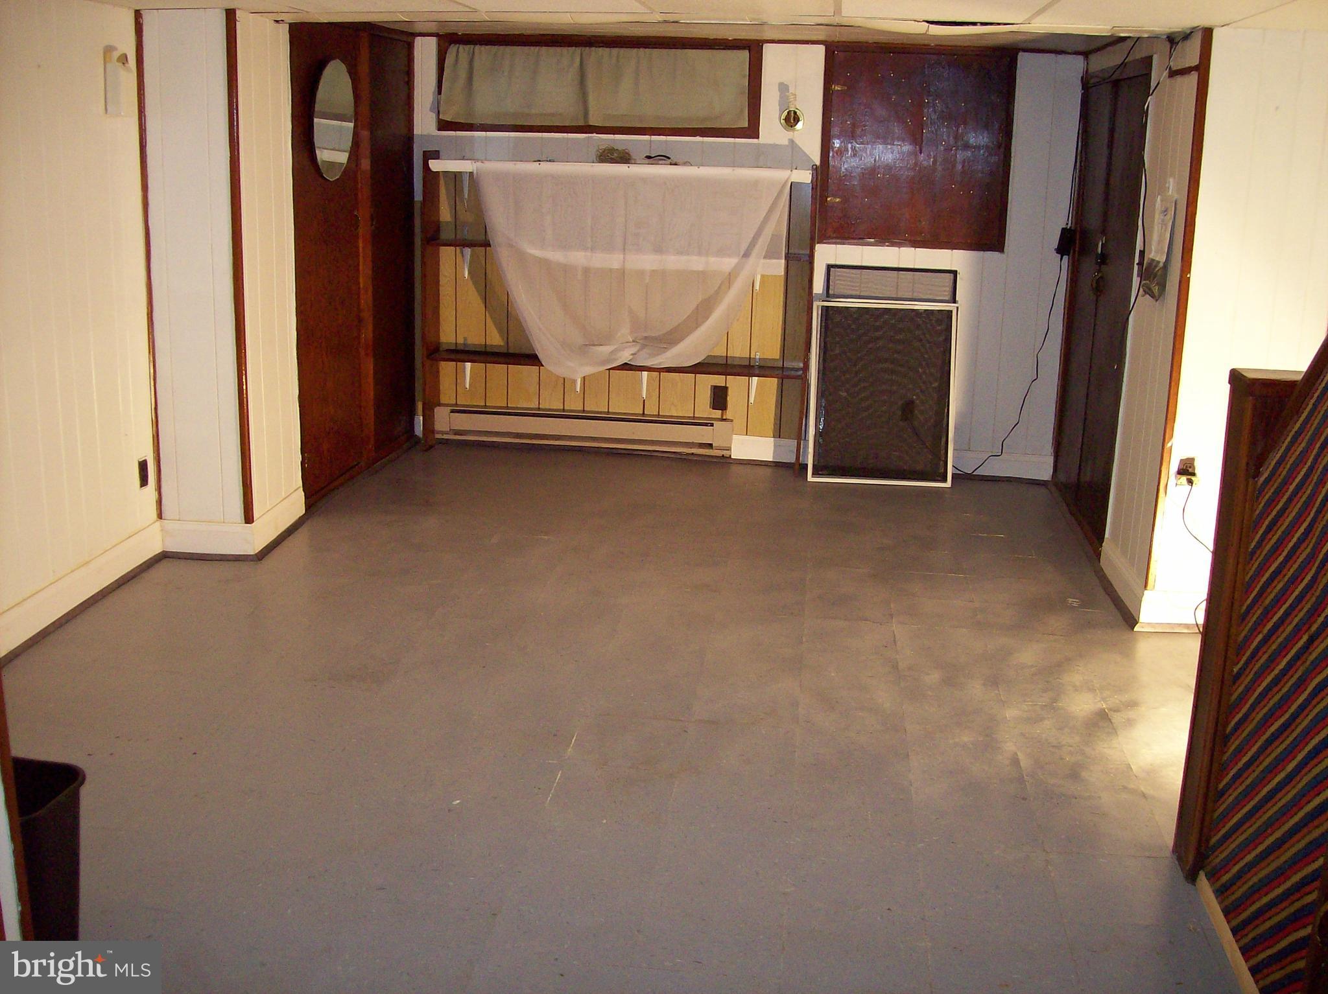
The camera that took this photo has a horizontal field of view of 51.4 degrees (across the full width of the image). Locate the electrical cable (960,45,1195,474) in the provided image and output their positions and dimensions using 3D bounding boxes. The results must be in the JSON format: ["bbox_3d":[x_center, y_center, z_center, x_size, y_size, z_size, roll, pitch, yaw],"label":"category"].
[{"bbox_3d":[1.623,-0.859,5.820,0.500,1.980,1.750,3,15,6],"label":"electrical cable"}]

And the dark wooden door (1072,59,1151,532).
[{"bbox_3d":[1.881,-0.784,5.731,0.050,1.835,0.640,3,15,6],"label":"dark wooden door"}]

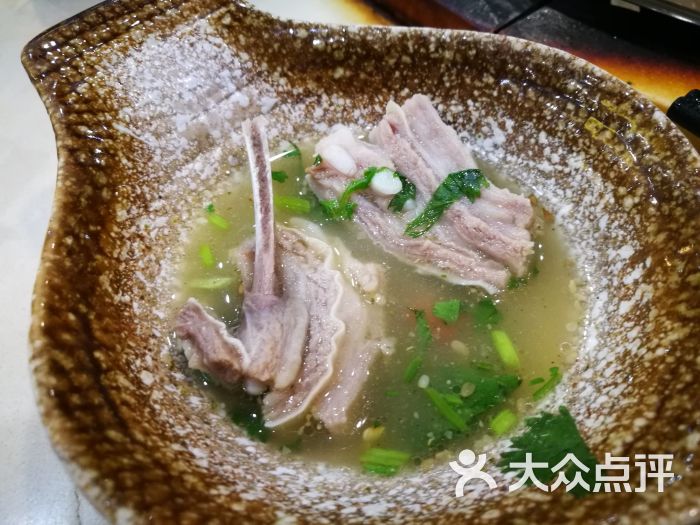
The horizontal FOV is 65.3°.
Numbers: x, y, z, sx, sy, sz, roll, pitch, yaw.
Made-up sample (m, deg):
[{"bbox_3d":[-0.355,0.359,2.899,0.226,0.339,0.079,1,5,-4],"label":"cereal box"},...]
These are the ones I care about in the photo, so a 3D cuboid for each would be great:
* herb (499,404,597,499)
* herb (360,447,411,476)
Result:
[{"bbox_3d":[0.066,0.059,0.178,0.028,0.007,0.033,12,47,31],"label":"herb"},{"bbox_3d":[0.011,0.066,0.180,0.017,0.006,0.009,4,55,3],"label":"herb"}]

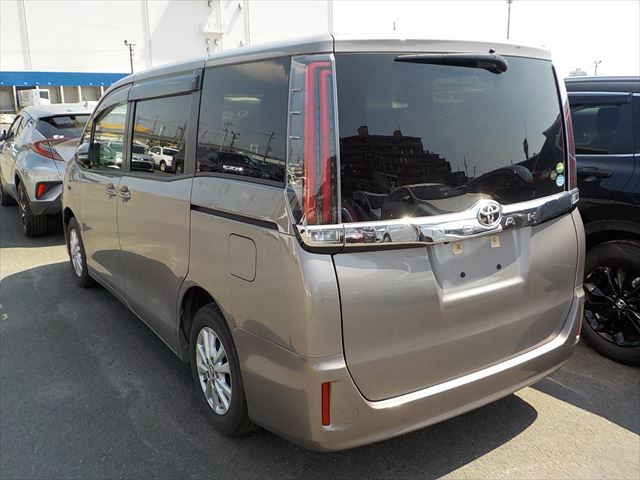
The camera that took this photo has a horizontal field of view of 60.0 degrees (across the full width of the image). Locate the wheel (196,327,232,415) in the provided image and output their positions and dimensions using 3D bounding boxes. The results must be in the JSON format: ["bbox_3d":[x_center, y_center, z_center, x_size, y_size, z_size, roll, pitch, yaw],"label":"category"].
[{"bbox_3d":[-0.427,0.594,2.596,0.170,0.410,0.410,-8,15,-34],"label":"wheel"}]

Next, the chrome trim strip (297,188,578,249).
[{"bbox_3d":[0.620,-0.098,2.240,1.620,0.160,0.210,-8,15,-34],"label":"chrome trim strip"}]

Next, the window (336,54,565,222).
[{"bbox_3d":[0.612,-0.414,2.185,1.290,0.600,0.130,-8,3,-34],"label":"window"}]

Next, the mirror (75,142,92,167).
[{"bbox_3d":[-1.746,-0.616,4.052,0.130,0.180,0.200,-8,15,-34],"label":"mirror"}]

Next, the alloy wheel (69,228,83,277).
[{"bbox_3d":[-2.055,0.105,4.883,0.170,0.410,0.410,-8,15,-34],"label":"alloy wheel"}]

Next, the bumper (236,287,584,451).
[{"bbox_3d":[0.547,0.472,2.466,1.670,0.410,0.590,-8,15,-34],"label":"bumper"}]

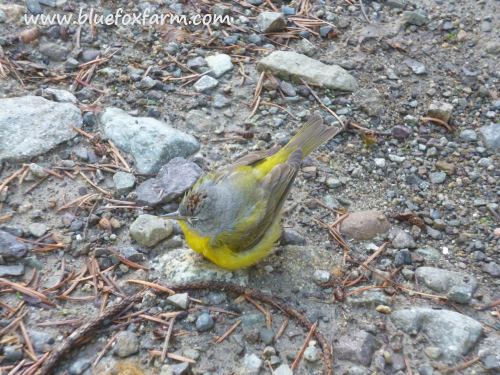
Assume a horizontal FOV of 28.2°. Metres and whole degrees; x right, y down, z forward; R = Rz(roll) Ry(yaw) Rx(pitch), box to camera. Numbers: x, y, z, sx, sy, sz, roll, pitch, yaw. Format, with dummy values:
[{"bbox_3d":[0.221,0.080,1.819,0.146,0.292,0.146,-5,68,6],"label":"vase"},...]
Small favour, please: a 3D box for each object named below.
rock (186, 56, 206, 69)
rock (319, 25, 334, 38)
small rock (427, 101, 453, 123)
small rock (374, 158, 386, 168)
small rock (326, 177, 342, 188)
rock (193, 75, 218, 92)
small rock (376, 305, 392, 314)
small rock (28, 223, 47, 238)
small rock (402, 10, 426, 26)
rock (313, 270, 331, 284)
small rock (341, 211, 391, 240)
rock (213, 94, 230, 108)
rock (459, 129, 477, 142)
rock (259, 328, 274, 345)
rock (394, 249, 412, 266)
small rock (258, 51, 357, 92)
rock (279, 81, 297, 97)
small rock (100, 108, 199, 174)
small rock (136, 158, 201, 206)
[{"bbox_3d":[-0.033,-0.077,0.614,0.012,0.006,0.009,0,45,0],"label":"rock"},{"bbox_3d":[0.049,-0.100,0.635,0.010,0.008,0.010,0,45,0],"label":"rock"},{"bbox_3d":[0.115,-0.046,0.604,0.015,0.009,0.009,0,44,0],"label":"small rock"},{"bbox_3d":[0.076,-0.014,0.581,0.007,0.005,0.006,0,45,0],"label":"small rock"},{"bbox_3d":[0.048,-0.003,0.561,0.008,0.005,0.006,0,44,0],"label":"small rock"},{"bbox_3d":[-0.027,-0.064,0.610,0.015,0.006,0.010,-26,51,-24],"label":"rock"},{"bbox_3d":[0.067,0.061,0.496,0.007,0.004,0.004,0,44,0],"label":"small rock"},{"bbox_3d":[-0.116,0.023,0.543,0.010,0.006,0.009,0,45,0],"label":"small rock"},{"bbox_3d":[0.108,-0.112,0.657,0.016,0.007,0.012,11,46,11],"label":"small rock"},{"bbox_3d":[0.035,0.044,0.493,0.009,0.006,0.008,0,45,0],"label":"rock"},{"bbox_3d":[0.063,0.021,0.542,0.027,0.012,0.019,0,45,0],"label":"small rock"},{"bbox_3d":[-0.018,-0.053,0.613,0.010,0.006,0.009,0,44,0],"label":"rock"},{"bbox_3d":[0.130,-0.031,0.597,0.010,0.007,0.009,0,45,0],"label":"rock"},{"bbox_3d":[0.008,0.071,0.476,0.008,0.005,0.008,0,45,0],"label":"rock"},{"bbox_3d":[0.079,0.036,0.510,0.009,0.007,0.009,0,45,0],"label":"rock"},{"bbox_3d":[0.034,-0.070,0.601,0.063,0.016,0.025,18,48,17],"label":"small rock"},{"bbox_3d":[0.024,-0.062,0.628,0.008,0.006,0.013,-26,51,-24],"label":"rock"},{"bbox_3d":[-0.057,-0.026,0.566,0.056,0.017,0.033,17,48,17],"label":"small rock"},{"bbox_3d":[-0.045,-0.003,0.557,0.042,0.013,0.022,-30,52,-28],"label":"small rock"}]

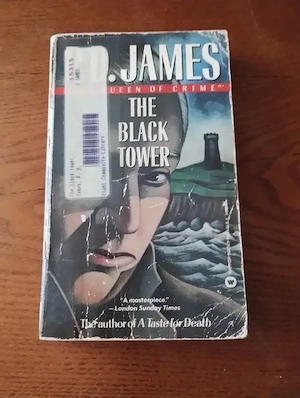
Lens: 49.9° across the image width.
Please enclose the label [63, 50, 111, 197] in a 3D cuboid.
[{"bbox_3d":[-0.036,-0.045,0.185,0.025,0.002,0.092,-1,81,1],"label":"label"}]

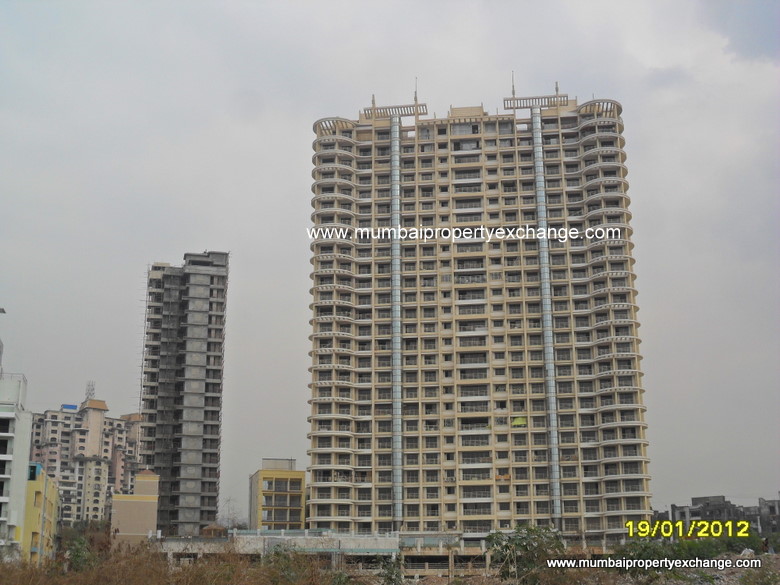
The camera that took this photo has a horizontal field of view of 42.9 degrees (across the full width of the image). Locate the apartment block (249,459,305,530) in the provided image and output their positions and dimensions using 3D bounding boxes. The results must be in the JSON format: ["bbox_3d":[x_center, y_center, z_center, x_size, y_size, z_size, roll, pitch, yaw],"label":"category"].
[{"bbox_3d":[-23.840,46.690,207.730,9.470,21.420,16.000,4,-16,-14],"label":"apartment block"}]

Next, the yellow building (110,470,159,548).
[{"bbox_3d":[-40.080,35.900,155.660,6.910,14.310,9.000,4,-16,-13],"label":"yellow building"}]

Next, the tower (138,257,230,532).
[{"bbox_3d":[-45.270,25.520,214.490,17.000,65.950,18.000,4,-16,-13],"label":"tower"}]

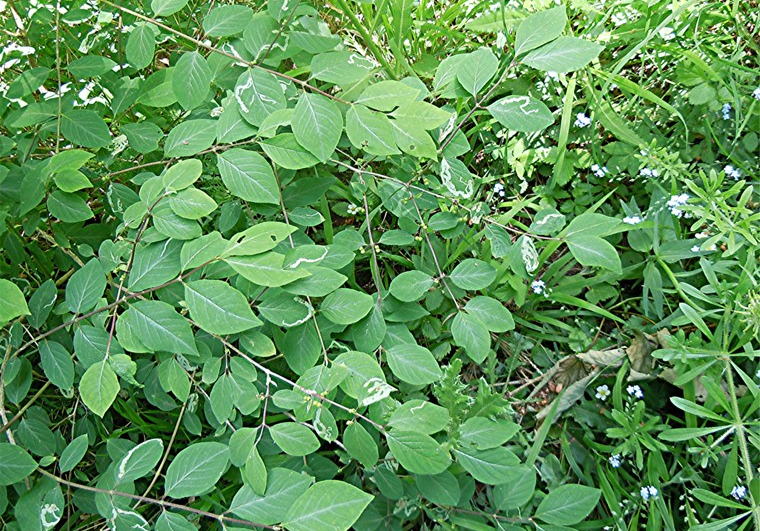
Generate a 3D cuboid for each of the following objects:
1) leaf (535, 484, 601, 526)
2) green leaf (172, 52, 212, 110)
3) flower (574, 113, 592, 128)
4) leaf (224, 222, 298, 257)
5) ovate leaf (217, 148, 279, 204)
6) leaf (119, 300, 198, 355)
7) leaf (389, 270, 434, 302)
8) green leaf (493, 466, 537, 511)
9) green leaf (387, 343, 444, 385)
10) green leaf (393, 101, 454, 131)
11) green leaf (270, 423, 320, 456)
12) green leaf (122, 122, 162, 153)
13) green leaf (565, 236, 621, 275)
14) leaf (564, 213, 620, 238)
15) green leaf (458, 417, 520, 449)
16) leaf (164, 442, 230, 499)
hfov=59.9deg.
[{"bbox_3d":[0.188,0.240,0.660,0.074,0.012,0.033,-17,61,-9],"label":"leaf"},{"bbox_3d":[-0.202,-0.199,0.710,0.041,0.010,0.068,4,78,1],"label":"green leaf"},{"bbox_3d":[0.284,-0.202,0.920,0.025,0.018,0.022,0,48,0],"label":"flower"},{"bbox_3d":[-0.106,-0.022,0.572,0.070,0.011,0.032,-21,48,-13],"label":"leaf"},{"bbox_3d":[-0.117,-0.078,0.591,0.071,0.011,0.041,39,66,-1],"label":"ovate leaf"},{"bbox_3d":[-0.179,0.051,0.540,0.079,0.010,0.036,34,76,10],"label":"leaf"},{"bbox_3d":[0.034,0.023,0.720,0.050,0.012,0.037,-14,61,-8],"label":"leaf"},{"bbox_3d":[0.121,0.200,0.590,0.031,0.010,0.049,41,71,17],"label":"green leaf"},{"bbox_3d":[0.032,0.097,0.642,0.060,0.011,0.039,23,67,7],"label":"green leaf"},{"bbox_3d":[0.042,-0.149,0.662,0.064,0.011,0.041,1,60,1],"label":"green leaf"},{"bbox_3d":[-0.079,0.162,0.612,0.051,0.011,0.028,19,63,5],"label":"green leaf"},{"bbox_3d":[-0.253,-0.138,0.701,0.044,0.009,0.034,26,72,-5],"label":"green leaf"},{"bbox_3d":[0.236,-0.011,0.730,0.071,0.012,0.044,34,66,18],"label":"green leaf"},{"bbox_3d":[0.210,-0.036,0.650,0.064,0.010,0.038,-18,44,-11],"label":"leaf"},{"bbox_3d":[0.113,0.173,0.680,0.064,0.012,0.033,-5,60,-3],"label":"green leaf"},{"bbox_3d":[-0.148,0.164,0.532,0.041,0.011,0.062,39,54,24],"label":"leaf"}]

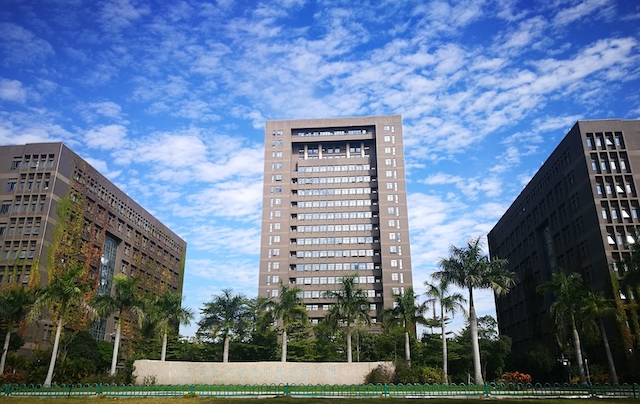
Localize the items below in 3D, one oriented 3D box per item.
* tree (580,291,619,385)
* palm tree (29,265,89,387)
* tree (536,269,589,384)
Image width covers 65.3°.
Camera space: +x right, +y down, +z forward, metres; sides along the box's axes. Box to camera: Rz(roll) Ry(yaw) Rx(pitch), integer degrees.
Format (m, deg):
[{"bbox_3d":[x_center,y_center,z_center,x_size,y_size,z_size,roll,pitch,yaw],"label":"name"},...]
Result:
[{"bbox_3d":[20.683,9.844,36.331,2.960,6.657,2.960,0,-20,0],"label":"tree"},{"bbox_3d":[-18.240,8.300,34.280,4.560,8.190,4.470,0,-21,0],"label":"palm tree"},{"bbox_3d":[17.925,8.937,36.130,3.762,8.223,3.762,0,-20,0],"label":"tree"}]

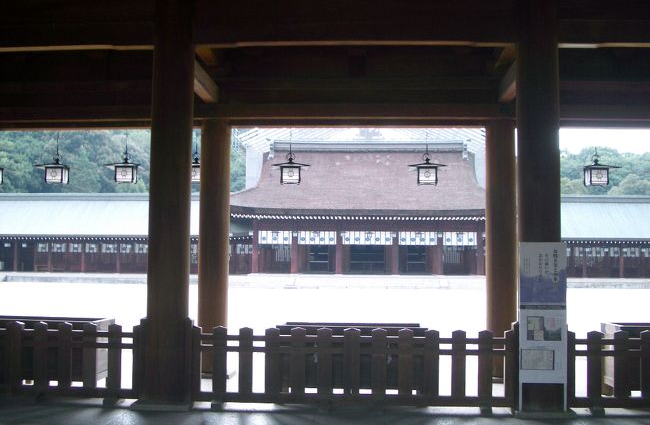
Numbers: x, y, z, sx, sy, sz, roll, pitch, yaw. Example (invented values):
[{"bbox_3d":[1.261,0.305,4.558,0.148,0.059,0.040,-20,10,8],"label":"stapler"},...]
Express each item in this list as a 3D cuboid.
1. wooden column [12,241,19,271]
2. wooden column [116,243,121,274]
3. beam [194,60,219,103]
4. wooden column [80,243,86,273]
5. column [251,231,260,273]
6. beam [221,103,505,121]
[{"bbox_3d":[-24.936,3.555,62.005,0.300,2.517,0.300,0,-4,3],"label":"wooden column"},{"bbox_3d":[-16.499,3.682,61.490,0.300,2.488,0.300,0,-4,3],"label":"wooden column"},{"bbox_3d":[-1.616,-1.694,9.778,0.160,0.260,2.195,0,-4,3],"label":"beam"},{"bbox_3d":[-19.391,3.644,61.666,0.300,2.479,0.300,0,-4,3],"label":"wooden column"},{"bbox_3d":[-5.043,2.783,55.840,0.450,3.319,0.450,0,-4,3],"label":"column"},{"bbox_3d":[0.488,-1.410,10.810,4.143,0.250,0.220,0,-4,3],"label":"beam"}]

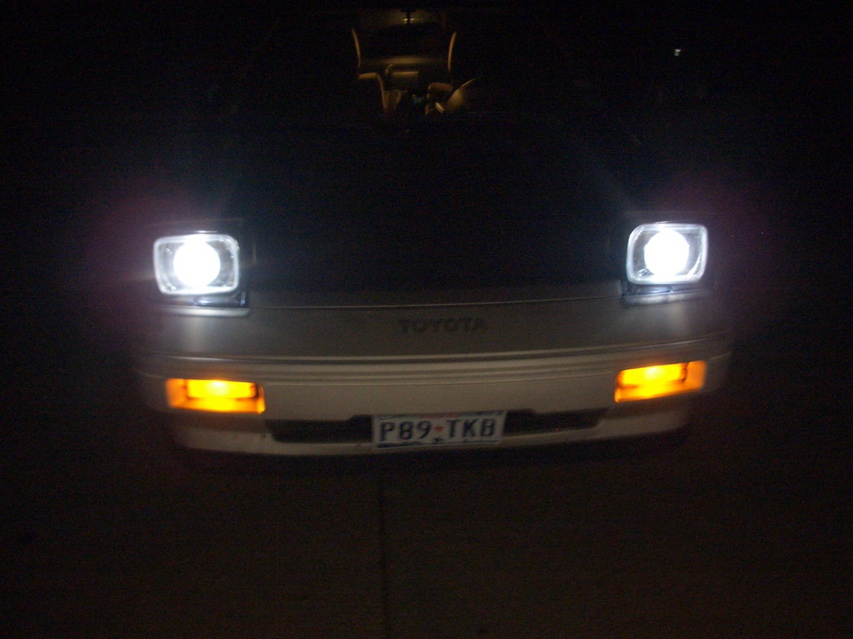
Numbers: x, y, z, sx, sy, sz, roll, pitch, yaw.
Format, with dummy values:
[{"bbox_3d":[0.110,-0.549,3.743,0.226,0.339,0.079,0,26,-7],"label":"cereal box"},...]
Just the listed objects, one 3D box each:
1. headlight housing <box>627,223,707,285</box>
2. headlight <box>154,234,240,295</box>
[{"bbox_3d":[0.590,-0.176,2.147,0.200,0.145,0.090,-2,21,-2],"label":"headlight housing"},{"bbox_3d":[-0.550,-0.143,2.101,0.200,0.145,0.090,-2,21,-2],"label":"headlight"}]

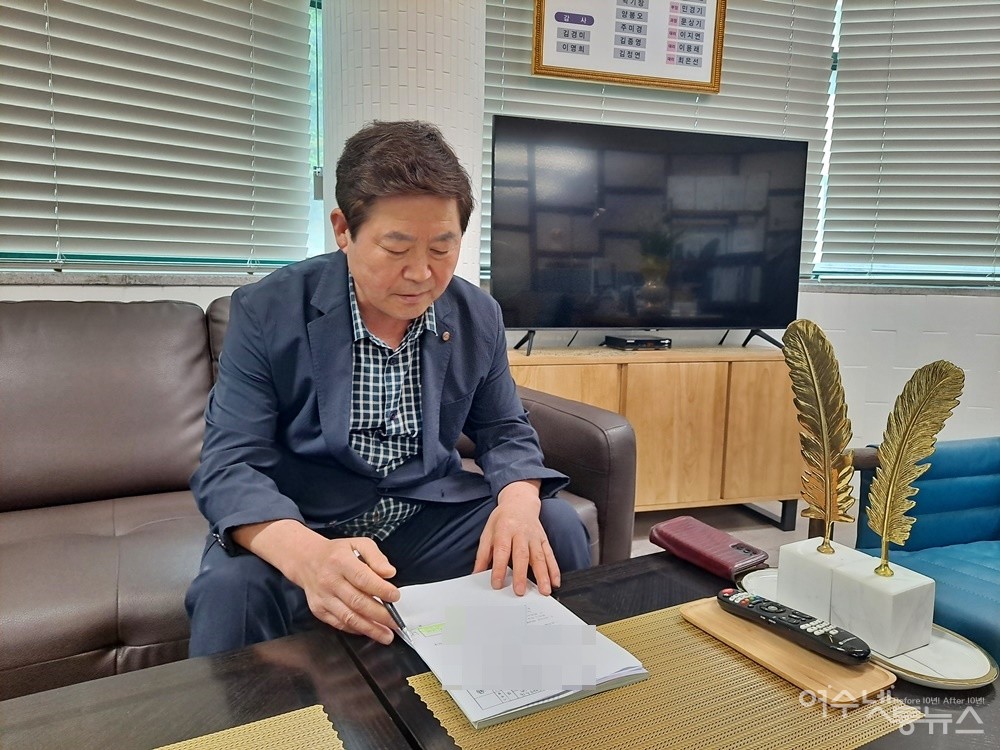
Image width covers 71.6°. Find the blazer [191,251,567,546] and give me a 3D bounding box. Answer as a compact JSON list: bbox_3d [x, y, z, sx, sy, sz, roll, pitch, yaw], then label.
[{"bbox_3d":[-0.241,0.033,1.227,0.550,0.480,0.480,-1,7,-22],"label":"blazer"}]

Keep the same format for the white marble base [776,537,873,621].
[{"bbox_3d":[0.423,0.267,0.903,0.075,0.074,0.079,-2,8,-26],"label":"white marble base"}]

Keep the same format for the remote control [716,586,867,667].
[{"bbox_3d":[0.349,0.298,0.840,0.046,0.022,0.183,-5,9,-42],"label":"remote control"}]

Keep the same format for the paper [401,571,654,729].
[{"bbox_3d":[-0.005,0.307,0.839,0.212,0.014,0.298,-3,8,-30],"label":"paper"}]

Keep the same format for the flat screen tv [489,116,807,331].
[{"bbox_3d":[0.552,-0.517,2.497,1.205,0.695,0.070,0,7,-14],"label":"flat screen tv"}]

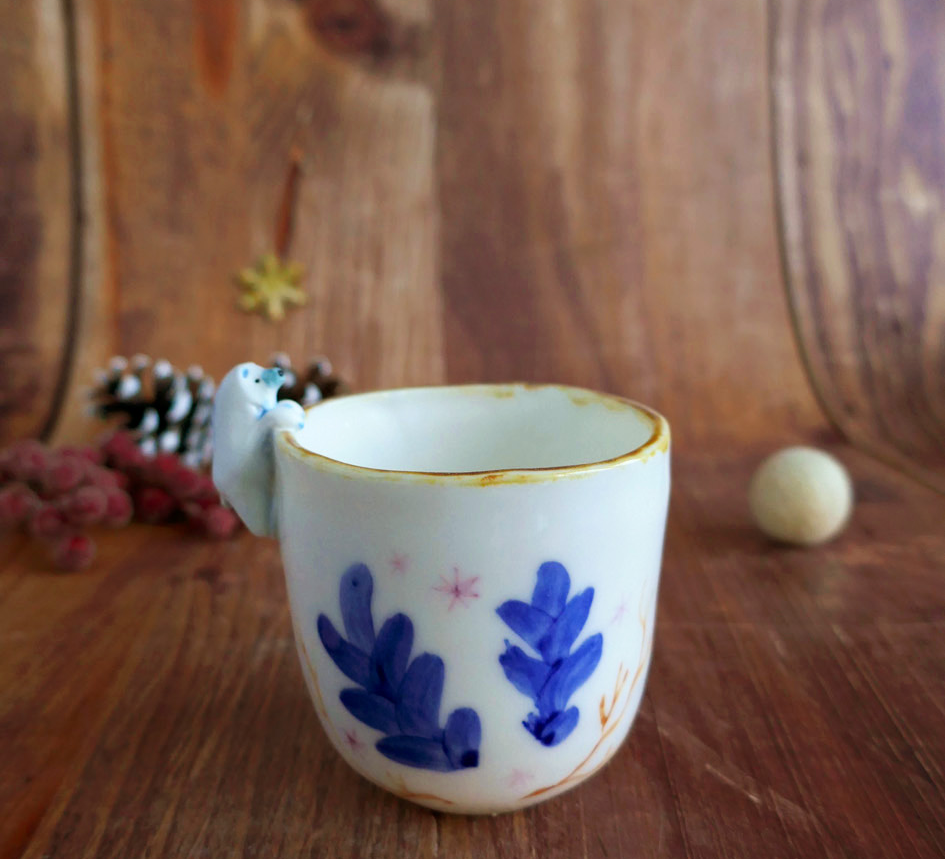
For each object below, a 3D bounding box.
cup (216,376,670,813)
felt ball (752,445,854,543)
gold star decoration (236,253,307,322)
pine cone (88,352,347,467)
[{"bbox_3d":[-0.006,0.028,0.199,0.088,0.086,0.075,-1,14,0],"label":"cup"},{"bbox_3d":[0.108,0.022,0.325,0.032,0.032,0.032,-1,14,0],"label":"felt ball"},{"bbox_3d":[-0.105,-0.075,0.516,0.035,0.036,0.005,-2,-17,-3],"label":"gold star decoration"},{"bbox_3d":[-0.109,-0.007,0.421,0.107,0.053,0.053,-2,14,0],"label":"pine cone"}]

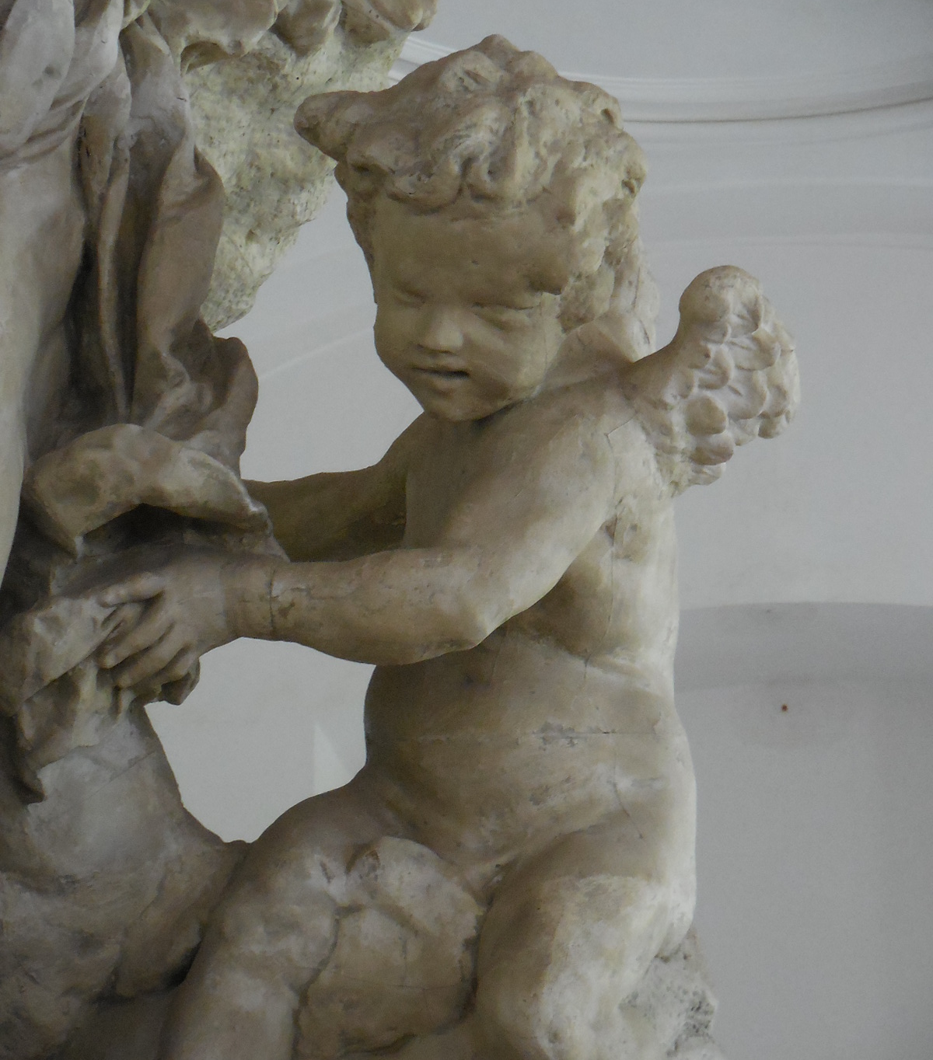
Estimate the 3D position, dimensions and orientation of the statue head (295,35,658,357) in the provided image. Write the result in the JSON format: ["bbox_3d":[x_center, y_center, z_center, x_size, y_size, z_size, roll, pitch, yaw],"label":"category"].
[{"bbox_3d":[0.009,-0.229,3.500,0.245,0.275,0.270,10,13,23],"label":"statue head"}]

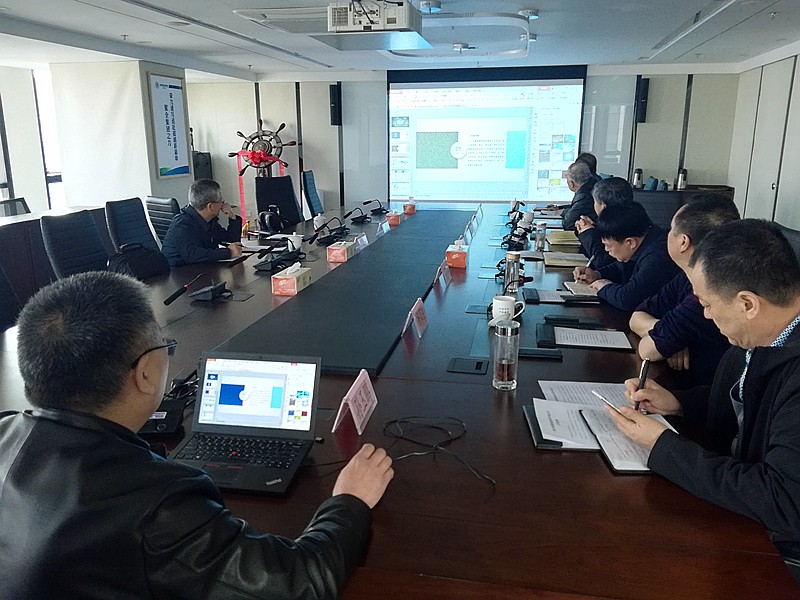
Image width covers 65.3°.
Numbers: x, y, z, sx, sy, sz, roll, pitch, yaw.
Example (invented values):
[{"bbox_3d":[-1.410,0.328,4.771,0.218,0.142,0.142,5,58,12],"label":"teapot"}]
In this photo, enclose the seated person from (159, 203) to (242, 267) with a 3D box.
[{"bbox_3d":[-1.204,-0.132,3.917,0.700,1.200,0.580,-1,15,-4],"label":"seated person"}]

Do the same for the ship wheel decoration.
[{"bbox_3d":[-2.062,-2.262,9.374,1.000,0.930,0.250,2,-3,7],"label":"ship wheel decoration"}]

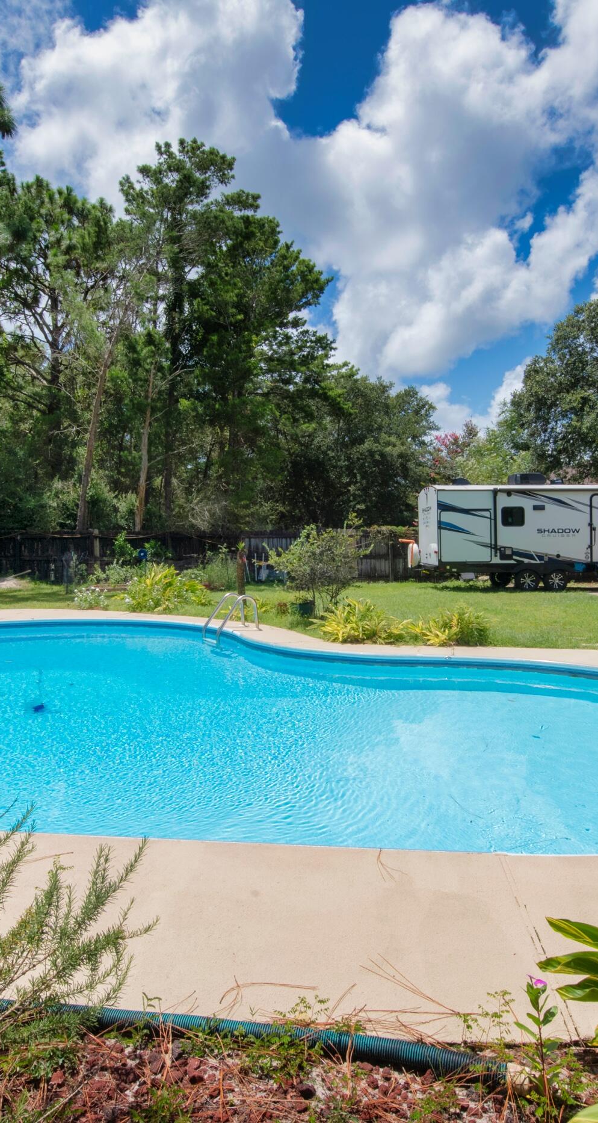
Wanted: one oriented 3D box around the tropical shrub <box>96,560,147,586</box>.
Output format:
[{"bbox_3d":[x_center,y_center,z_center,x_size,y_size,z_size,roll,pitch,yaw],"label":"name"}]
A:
[{"bbox_3d":[-5.073,0.338,18.715,1.300,0.750,1.200,0,2,-15],"label":"tropical shrub"}]

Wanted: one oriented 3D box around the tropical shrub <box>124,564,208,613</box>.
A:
[{"bbox_3d":[-2.500,0.460,12.300,1.500,0.880,1.250,0,1,0],"label":"tropical shrub"}]

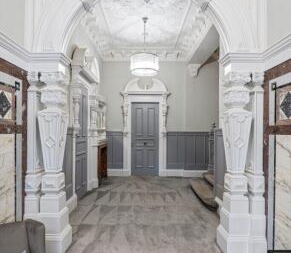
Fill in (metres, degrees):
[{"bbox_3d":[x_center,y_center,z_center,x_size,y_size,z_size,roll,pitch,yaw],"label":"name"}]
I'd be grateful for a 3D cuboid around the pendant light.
[{"bbox_3d":[-0.020,-1.536,3.660,0.540,1.050,0.540,0,0,0],"label":"pendant light"}]

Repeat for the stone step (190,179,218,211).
[{"bbox_3d":[1.250,1.296,3.800,0.360,0.160,1.380,0,0,0],"label":"stone step"}]

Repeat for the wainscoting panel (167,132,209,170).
[{"bbox_3d":[1.236,0.721,5.614,1.257,1.102,0.062,0,-1,0],"label":"wainscoting panel"}]

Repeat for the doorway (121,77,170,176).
[{"bbox_3d":[0.000,0.031,5.583,1.452,2.853,0.165,0,-1,0],"label":"doorway"}]

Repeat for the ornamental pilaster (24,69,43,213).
[{"bbox_3d":[-1.190,0.175,2.142,0.180,1.504,0.196,0,-1,0],"label":"ornamental pilaster"}]

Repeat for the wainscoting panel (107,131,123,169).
[{"bbox_3d":[-0.850,0.664,5.345,0.480,1.035,0.040,0,0,0],"label":"wainscoting panel"}]

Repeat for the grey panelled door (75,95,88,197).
[{"bbox_3d":[-1.308,0.333,3.955,0.062,2.142,0.803,0,-1,0],"label":"grey panelled door"}]

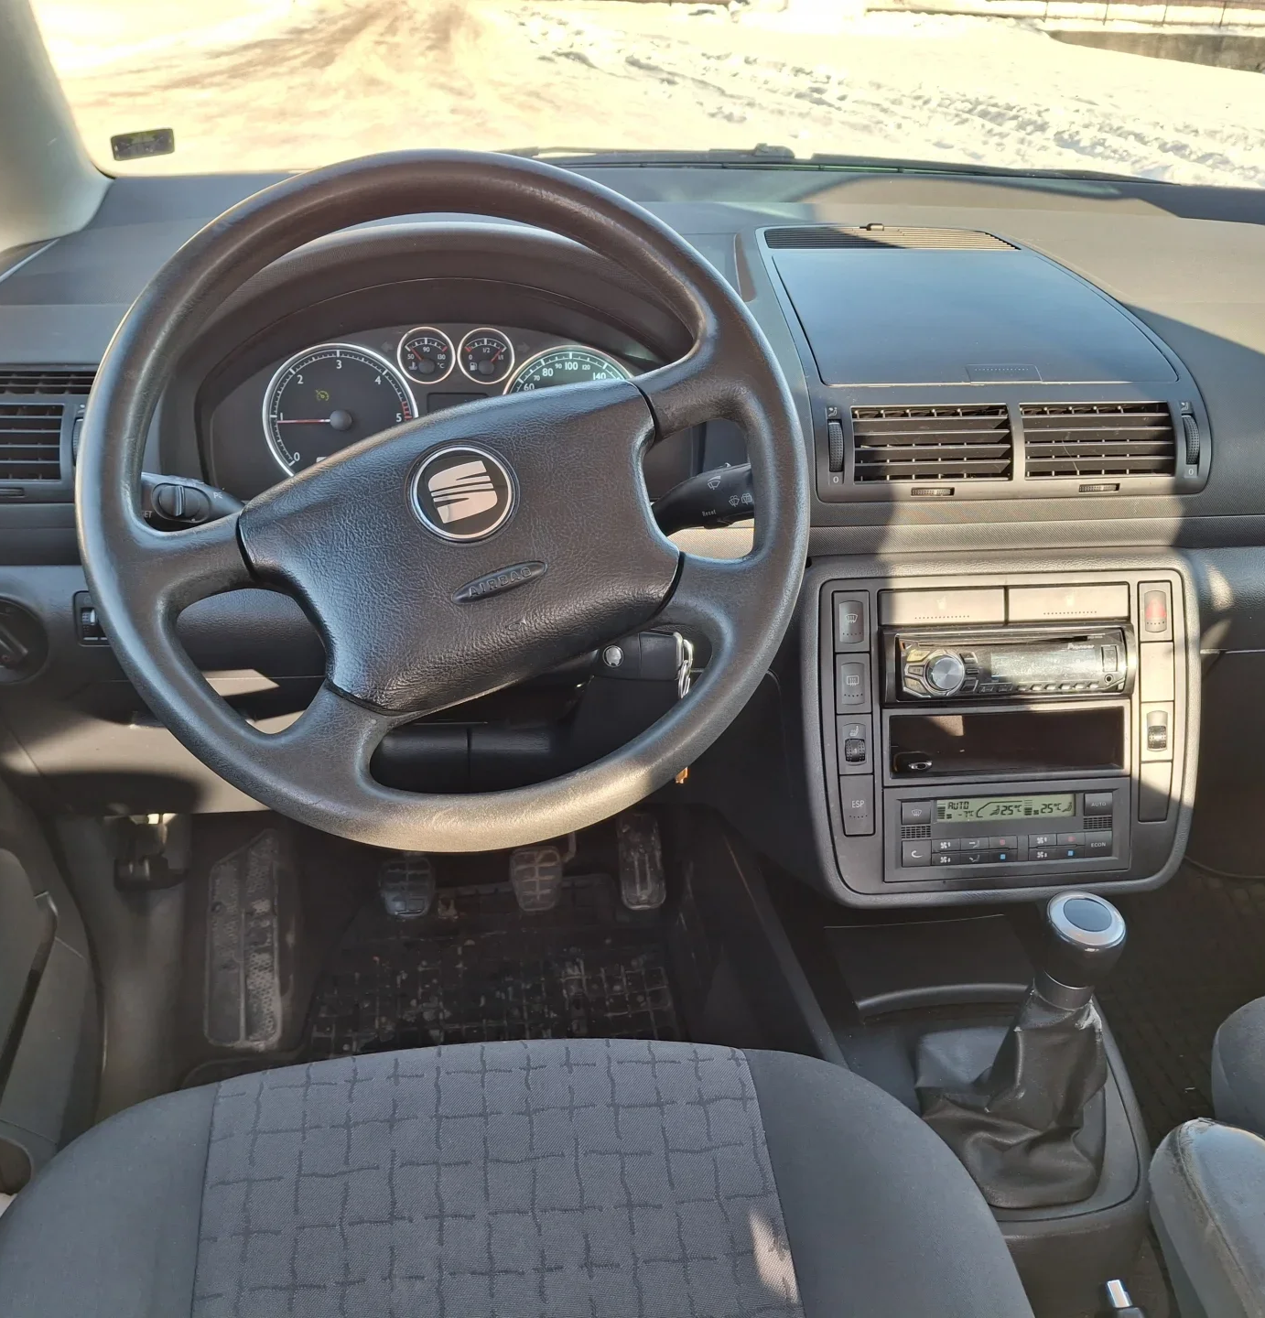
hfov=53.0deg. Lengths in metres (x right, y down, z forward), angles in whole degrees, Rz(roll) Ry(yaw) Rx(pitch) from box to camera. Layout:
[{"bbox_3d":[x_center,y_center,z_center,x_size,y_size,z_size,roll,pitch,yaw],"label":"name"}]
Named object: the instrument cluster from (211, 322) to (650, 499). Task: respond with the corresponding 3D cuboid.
[{"bbox_3d":[-0.133,-0.176,0.925,0.335,0.135,0.060,-1,9,-4],"label":"instrument cluster"}]

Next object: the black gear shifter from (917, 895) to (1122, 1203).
[{"bbox_3d":[0.258,0.230,0.848,0.125,0.195,0.150,-1,29,-4],"label":"black gear shifter"}]

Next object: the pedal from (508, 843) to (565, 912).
[{"bbox_3d":[-0.097,0.225,1.295,0.056,0.070,0.030,-1,-13,-4],"label":"pedal"}]

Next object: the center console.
[{"bbox_3d":[0.274,0.051,0.982,0.292,0.262,0.080,-1,5,-4],"label":"center console"}]

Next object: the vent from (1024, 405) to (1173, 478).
[{"bbox_3d":[0.351,-0.166,0.965,0.118,0.058,0.030,-1,14,-4],"label":"vent"}]

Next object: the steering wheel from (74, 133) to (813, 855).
[{"bbox_3d":[-0.094,-0.083,0.696,0.385,0.385,0.100,-13,-4,-5],"label":"steering wheel"}]

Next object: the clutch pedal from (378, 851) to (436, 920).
[{"bbox_3d":[-0.226,0.229,1.275,0.058,0.070,0.030,-1,-13,-4],"label":"clutch pedal"}]

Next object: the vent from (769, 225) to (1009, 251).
[{"bbox_3d":[0.250,-0.402,1.222,0.235,0.017,0.062,-1,29,-4],"label":"vent"}]

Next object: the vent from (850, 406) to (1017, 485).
[{"bbox_3d":[0.222,-0.161,0.950,0.121,0.060,0.030,-1,14,-4],"label":"vent"}]

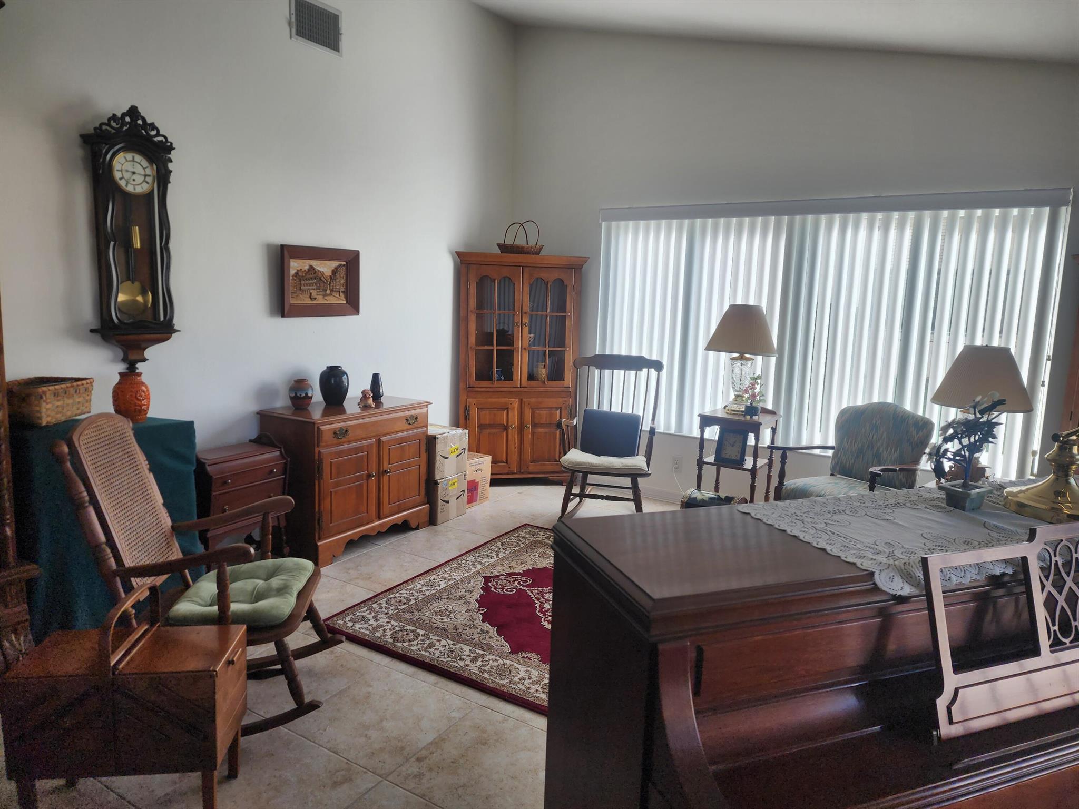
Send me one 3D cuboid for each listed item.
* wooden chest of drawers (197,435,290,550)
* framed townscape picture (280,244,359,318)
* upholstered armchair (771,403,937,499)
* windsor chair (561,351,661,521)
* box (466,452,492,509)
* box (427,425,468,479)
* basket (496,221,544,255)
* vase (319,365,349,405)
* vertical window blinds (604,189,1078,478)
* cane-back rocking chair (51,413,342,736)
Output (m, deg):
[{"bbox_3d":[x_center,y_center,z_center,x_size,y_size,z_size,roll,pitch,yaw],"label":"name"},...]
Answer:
[{"bbox_3d":[-1.478,0.507,3.461,0.308,0.672,0.416,7,10,32],"label":"wooden chest of drawers"},{"bbox_3d":[-1.198,-0.673,3.966,0.030,0.372,0.526,7,10,31],"label":"framed townscape picture"},{"bbox_3d":[1.606,0.444,3.704,0.670,0.895,0.630,-3,10,-28],"label":"upholstered armchair"},{"bbox_3d":[0.459,0.215,4.601,0.600,1.035,0.780,4,9,16],"label":"windsor chair"},{"bbox_3d":[-0.590,0.501,4.857,0.405,0.312,0.301,7,10,32],"label":"box"},{"bbox_3d":[-0.702,0.297,4.550,0.378,0.278,0.310,7,10,31],"label":"box"},{"bbox_3d":[-0.147,-1.193,5.163,0.330,0.255,0.230,-1,9,-14],"label":"basket"},{"bbox_3d":[-1.150,-0.111,4.051,0.163,0.230,0.163,2,9,0],"label":"vase"},{"bbox_3d":[1.538,-0.477,4.399,2.641,1.506,0.100,7,10,31],"label":"vertical window blinds"},{"bbox_3d":[-1.111,0.522,2.421,0.790,1.000,0.580,1,9,-6],"label":"cane-back rocking chair"}]

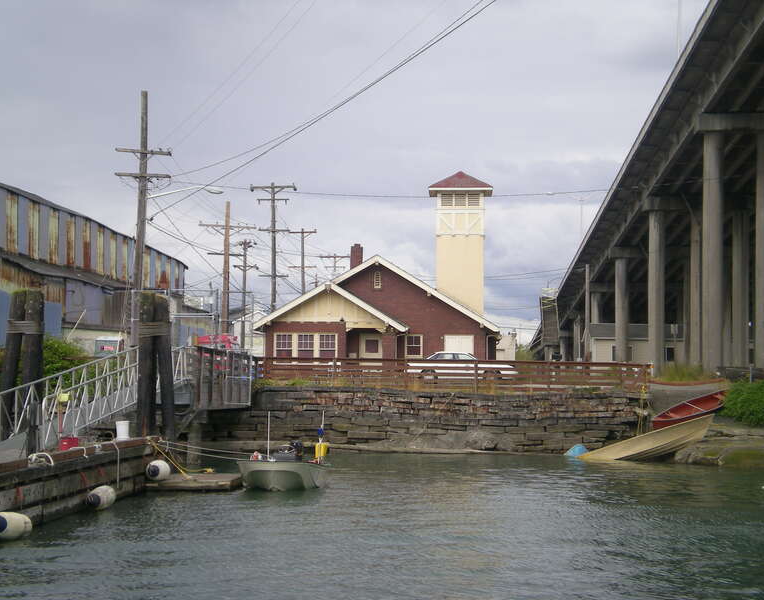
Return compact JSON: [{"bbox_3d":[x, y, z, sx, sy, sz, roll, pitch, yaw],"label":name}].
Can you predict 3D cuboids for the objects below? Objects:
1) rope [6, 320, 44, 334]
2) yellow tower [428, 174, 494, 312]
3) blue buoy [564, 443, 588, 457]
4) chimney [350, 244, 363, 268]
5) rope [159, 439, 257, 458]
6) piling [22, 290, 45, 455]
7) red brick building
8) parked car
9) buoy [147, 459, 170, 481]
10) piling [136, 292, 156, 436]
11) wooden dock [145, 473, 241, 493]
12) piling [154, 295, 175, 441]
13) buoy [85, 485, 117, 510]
[{"bbox_3d":[-7.192,0.555,34.500,0.740,0.270,0.450,1,-3,0],"label":"rope"},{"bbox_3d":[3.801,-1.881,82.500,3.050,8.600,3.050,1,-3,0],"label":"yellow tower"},{"bbox_3d":[6.345,4.900,55.501,0.800,0.520,0.750,0,-2,0],"label":"blue buoy"},{"bbox_3d":[-1.178,-1.996,79.000,0.570,1.150,0.600,1,-3,0],"label":"chimney"},{"bbox_3d":[-4.207,3.560,41.000,2.300,0.480,0.450,0,-2,0],"label":"rope"},{"bbox_3d":[-7.030,1.584,34.500,0.420,3.550,0.420,1,-3,0],"label":"piling"},{"bbox_3d":[-0.209,0.814,79.500,10.900,5.800,11.500,1,-3,0],"label":"red brick building"},{"bbox_3d":[3.231,2.796,69.500,4.550,1.330,1.720,1,-3,0],"label":"parked car"},{"bbox_3d":[-5.325,4.068,40.800,0.480,0.480,0.660,0,3,35],"label":"buoy"},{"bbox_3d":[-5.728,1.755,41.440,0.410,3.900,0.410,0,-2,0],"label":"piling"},{"bbox_3d":[-4.607,4.514,42.131,2.050,0.250,2.300,0,-2,0],"label":"wooden dock"},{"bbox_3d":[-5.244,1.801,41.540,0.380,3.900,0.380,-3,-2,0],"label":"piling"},{"bbox_3d":[-5.037,3.534,30.600,0.390,0.390,0.920,0,0,7],"label":"buoy"}]

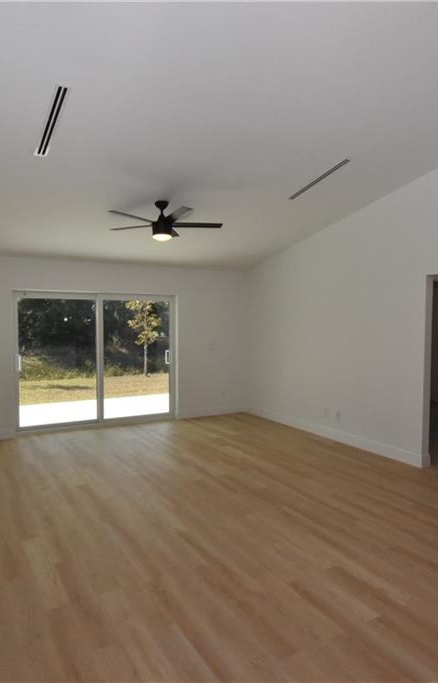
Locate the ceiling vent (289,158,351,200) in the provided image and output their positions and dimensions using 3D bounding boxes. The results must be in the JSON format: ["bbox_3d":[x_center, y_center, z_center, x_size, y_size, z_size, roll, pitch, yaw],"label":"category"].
[{"bbox_3d":[1.017,-1.663,4.416,0.090,0.030,0.875,1,-11,-33],"label":"ceiling vent"}]

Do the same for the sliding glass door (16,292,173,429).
[{"bbox_3d":[-1.702,0.273,6.231,2.315,1.927,0.130,-1,3,-26],"label":"sliding glass door"}]

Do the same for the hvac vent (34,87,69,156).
[{"bbox_3d":[-1.286,-1.661,3.261,0.095,0.030,0.884,1,-11,-32],"label":"hvac vent"}]

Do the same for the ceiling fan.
[{"bbox_3d":[-0.617,-1.305,4.611,1.302,0.398,1.292,0,3,-11],"label":"ceiling fan"}]

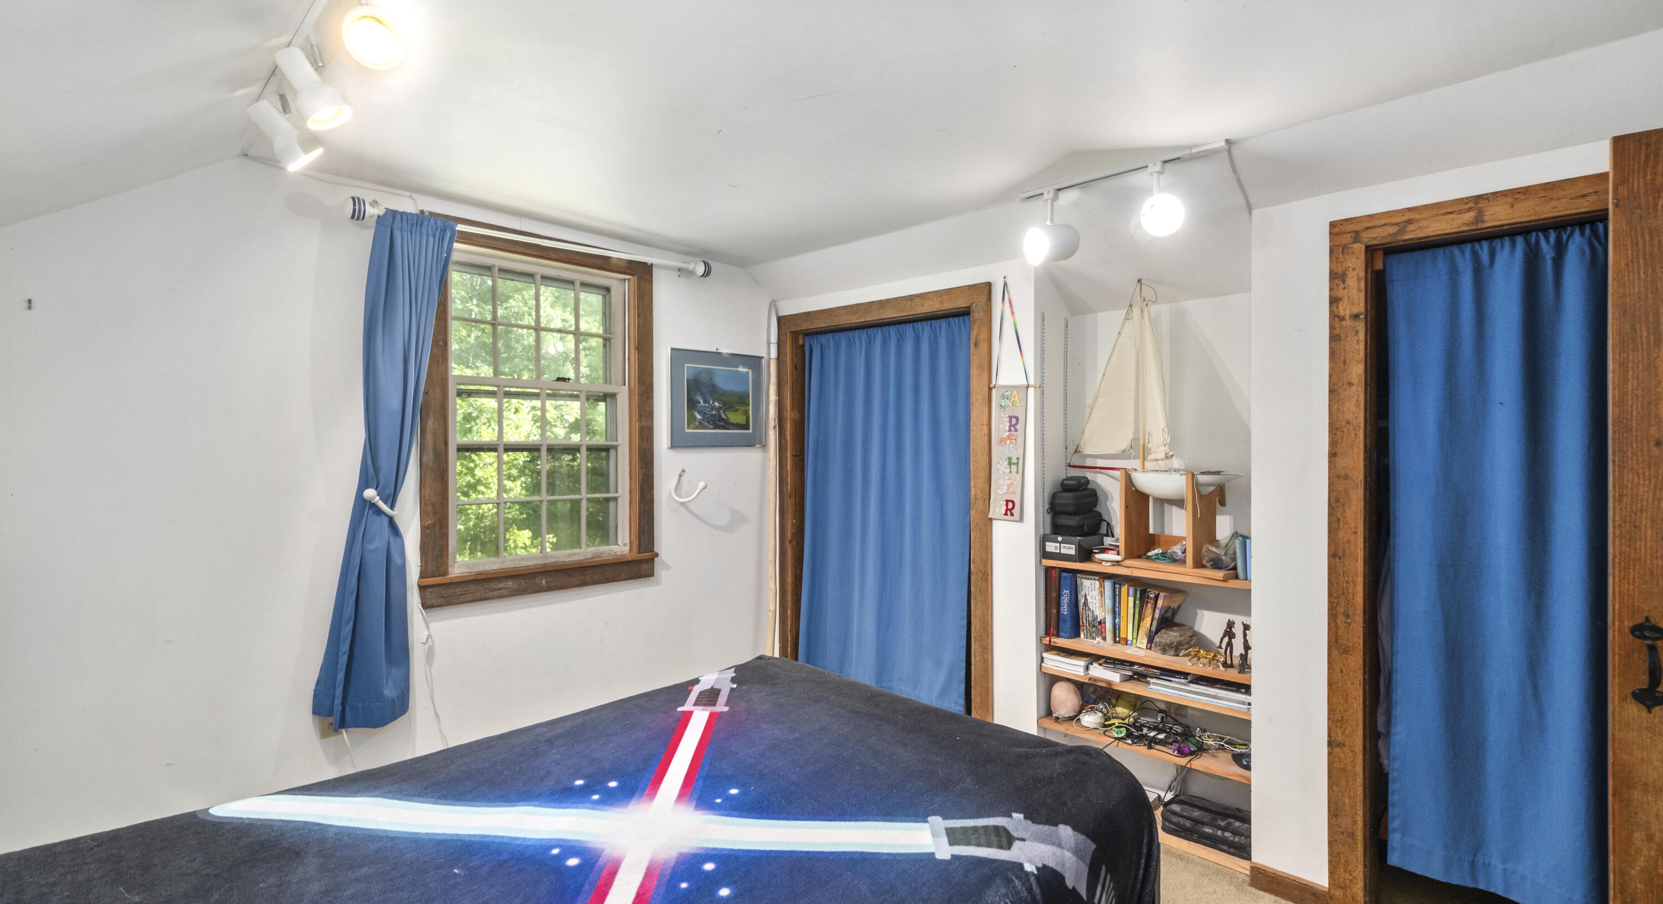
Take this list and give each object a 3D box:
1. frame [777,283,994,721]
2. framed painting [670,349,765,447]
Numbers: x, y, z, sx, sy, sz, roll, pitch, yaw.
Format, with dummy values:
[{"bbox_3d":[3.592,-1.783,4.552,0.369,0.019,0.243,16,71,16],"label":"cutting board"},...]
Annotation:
[{"bbox_3d":[0.209,0.313,3.166,1.155,1.886,0.130,0,0,43],"label":"frame"},{"bbox_3d":[-0.484,-0.222,3.159,0.022,0.403,0.513,0,0,42],"label":"framed painting"}]

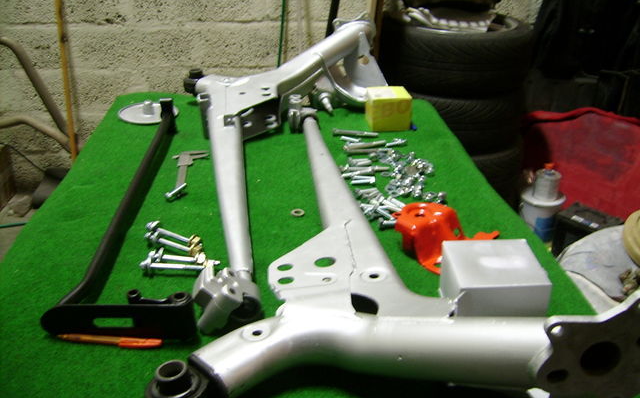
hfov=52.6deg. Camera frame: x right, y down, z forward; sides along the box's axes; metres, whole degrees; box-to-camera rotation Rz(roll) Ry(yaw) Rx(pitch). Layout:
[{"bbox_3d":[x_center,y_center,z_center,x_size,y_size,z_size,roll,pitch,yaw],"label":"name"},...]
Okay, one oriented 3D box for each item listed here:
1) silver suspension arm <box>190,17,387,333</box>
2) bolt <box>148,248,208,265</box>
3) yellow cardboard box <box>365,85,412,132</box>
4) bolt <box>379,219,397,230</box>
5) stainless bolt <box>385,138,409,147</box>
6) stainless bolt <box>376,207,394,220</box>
[{"bbox_3d":[-0.044,-0.160,1.384,0.560,0.205,1.090,-4,28,-5],"label":"silver suspension arm"},{"bbox_3d":[-0.241,0.098,1.099,0.101,0.023,0.023,3,29,7],"label":"bolt"},{"bbox_3d":[0.180,-0.237,1.697,0.098,0.083,0.108,-3,26,-4],"label":"yellow cardboard box"},{"bbox_3d":[0.129,0.045,1.191,0.041,0.018,0.018,-1,28,0],"label":"bolt"},{"bbox_3d":[0.181,-0.131,1.521,0.062,0.014,0.014,-14,31,-24],"label":"stainless bolt"},{"bbox_3d":[0.122,0.028,1.216,0.038,0.013,0.013,21,35,35],"label":"stainless bolt"}]

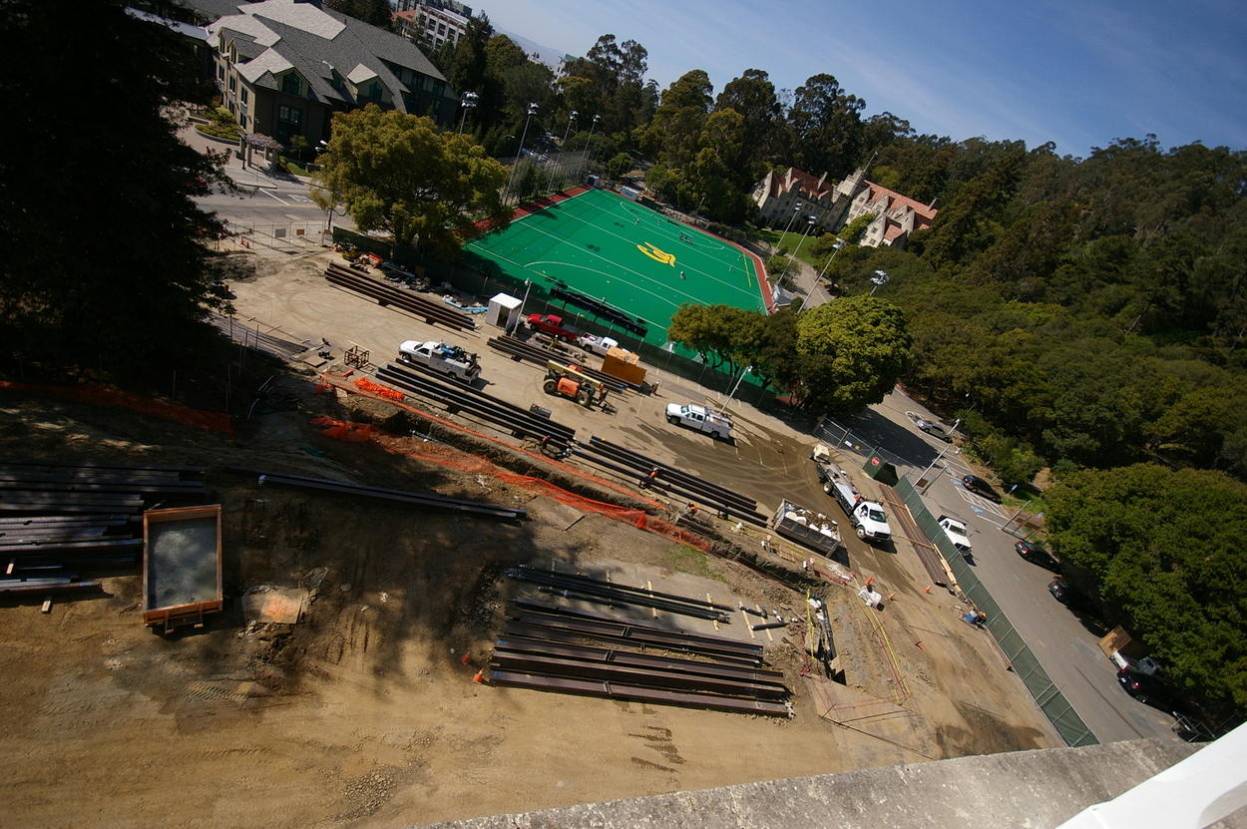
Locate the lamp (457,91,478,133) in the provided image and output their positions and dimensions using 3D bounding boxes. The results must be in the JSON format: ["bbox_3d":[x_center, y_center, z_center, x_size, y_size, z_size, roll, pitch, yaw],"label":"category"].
[{"bbox_3d":[-24.511,-36.879,75.700,1.300,19.000,2.400,6,34,-28],"label":"lamp"}]

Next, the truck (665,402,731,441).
[{"bbox_3d":[7.593,0.415,50.572,6.600,1.950,2.100,20,29,-11],"label":"truck"}]

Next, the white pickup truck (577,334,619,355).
[{"bbox_3d":[-1.996,-7.472,57.624,5.800,1.850,2.000,21,29,-5],"label":"white pickup truck"}]

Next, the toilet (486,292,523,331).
[{"bbox_3d":[-12.237,-10.512,53.047,2.200,2.300,2.950,24,29,-3],"label":"toilet"}]

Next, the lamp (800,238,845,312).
[{"bbox_3d":[39.188,-26.185,104.096,1.000,18.700,2.400,24,29,-3],"label":"lamp"}]

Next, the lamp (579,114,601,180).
[{"bbox_3d":[-10.688,-76.897,151.012,1.300,19.000,2.400,39,32,24],"label":"lamp"}]

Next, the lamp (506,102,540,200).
[{"bbox_3d":[-19.952,-50.186,100.736,1.300,19.000,2.400,20,29,-7],"label":"lamp"}]

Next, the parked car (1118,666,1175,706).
[{"bbox_3d":[45.597,23.487,44.995,4.500,1.450,1.780,19,29,-12],"label":"parked car"}]

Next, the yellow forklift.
[{"bbox_3d":[-3.784,-2.736,46.298,6.200,2.500,2.500,19,29,-13],"label":"yellow forklift"}]

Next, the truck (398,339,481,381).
[{"bbox_3d":[-15.269,-4.707,43.304,6.200,2.000,2.100,22,29,-3],"label":"truck"}]

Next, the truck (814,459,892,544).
[{"bbox_3d":[21.708,7.941,49.106,2.400,2.450,9.250,12,31,-20],"label":"truck"}]

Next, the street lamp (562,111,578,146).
[{"bbox_3d":[-14.479,-61.547,122.461,1.000,18.700,2.400,24,29,-3],"label":"street lamp"}]

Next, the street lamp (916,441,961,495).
[{"bbox_3d":[34.424,6.070,57.469,1.400,6.300,0.450,23,29,-2],"label":"street lamp"}]

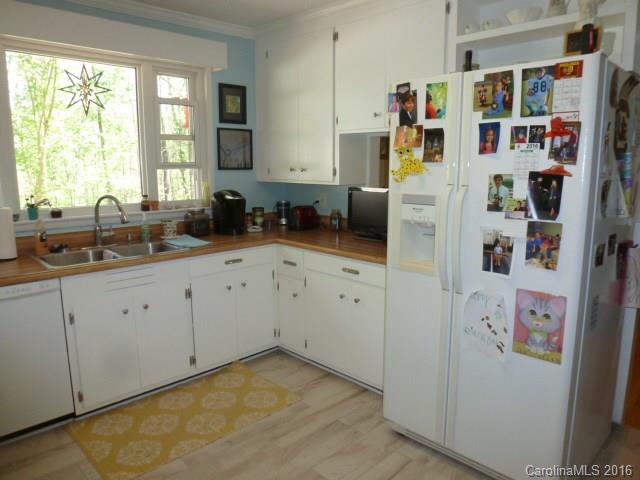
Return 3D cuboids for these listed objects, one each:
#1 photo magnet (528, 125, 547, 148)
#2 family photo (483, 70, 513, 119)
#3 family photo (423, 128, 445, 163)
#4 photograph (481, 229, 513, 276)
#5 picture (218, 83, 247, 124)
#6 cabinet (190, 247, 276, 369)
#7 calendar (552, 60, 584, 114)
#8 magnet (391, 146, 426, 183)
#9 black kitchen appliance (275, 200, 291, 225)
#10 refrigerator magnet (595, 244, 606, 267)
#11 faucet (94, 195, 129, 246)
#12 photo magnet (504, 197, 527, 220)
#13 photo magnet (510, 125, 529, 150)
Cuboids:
[{"bbox_3d":[0.826,-0.389,1.686,0.059,0.087,0.006,9,13,44],"label":"photo magnet"},{"bbox_3d":[0.680,-0.554,1.700,0.010,0.170,0.114,-9,13,-43],"label":"family photo"},{"bbox_3d":[0.520,-0.430,2.030,0.010,0.150,0.102,-9,13,-43],"label":"family photo"},{"bbox_3d":[0.705,0.055,1.774,0.010,0.169,0.125,-9,13,-43],"label":"photograph"},{"bbox_3d":[-0.726,-1.136,3.705,0.272,0.325,0.020,-9,13,-44],"label":"picture"},{"bbox_3d":[-0.752,0.414,3.181,0.670,0.790,0.610,-9,13,-43],"label":"cabinet"},{"bbox_3d":[0.868,-0.535,1.555,0.010,0.168,0.089,-9,13,-42],"label":"calendar"},{"bbox_3d":[0.430,-0.356,2.118,0.020,0.170,0.195,-9,13,-44],"label":"magnet"},{"bbox_3d":[-0.327,-0.251,4.045,0.125,0.215,0.120,-1,10,-5],"label":"black kitchen appliance"},{"bbox_3d":[1.131,0.063,1.789,0.095,0.090,0.008,-9,13,-43],"label":"refrigerator magnet"},{"bbox_3d":[-1.290,-0.116,2.711,0.240,0.335,0.080,5,11,30],"label":"faucet"},{"bbox_3d":[0.786,-0.123,1.772,0.081,0.081,0.006,9,13,44],"label":"photo magnet"},{"bbox_3d":[0.777,-0.399,1.733,0.064,0.087,0.006,9,13,44],"label":"photo magnet"}]

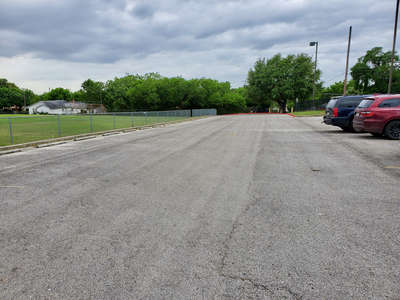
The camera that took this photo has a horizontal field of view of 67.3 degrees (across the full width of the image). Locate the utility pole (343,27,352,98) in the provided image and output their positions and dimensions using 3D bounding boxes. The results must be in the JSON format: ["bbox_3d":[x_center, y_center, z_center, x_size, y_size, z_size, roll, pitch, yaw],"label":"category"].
[{"bbox_3d":[16.309,-8.485,33.103,0.320,9.760,0.320,0,9,0],"label":"utility pole"}]

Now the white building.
[{"bbox_3d":[-45.563,-13.581,96.049,17.500,4.430,11.000,-2,9,-15],"label":"white building"}]

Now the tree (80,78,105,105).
[{"bbox_3d":[-39.476,-19.588,110.311,9.200,13.020,9.000,0,9,0],"label":"tree"}]

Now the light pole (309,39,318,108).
[{"bbox_3d":[16.212,-10.524,42.909,1.200,9.540,0.450,-2,9,-10],"label":"light pole"}]

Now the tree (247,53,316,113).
[{"bbox_3d":[13.255,-10.472,47.973,11.800,9.220,10.800,0,9,0],"label":"tree"}]

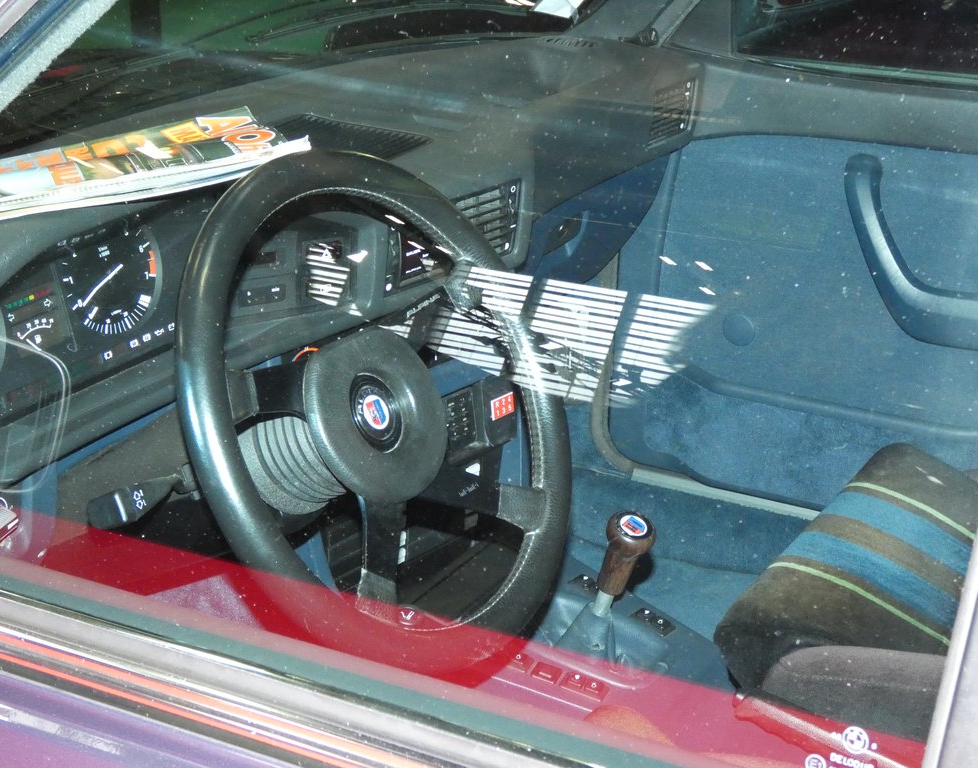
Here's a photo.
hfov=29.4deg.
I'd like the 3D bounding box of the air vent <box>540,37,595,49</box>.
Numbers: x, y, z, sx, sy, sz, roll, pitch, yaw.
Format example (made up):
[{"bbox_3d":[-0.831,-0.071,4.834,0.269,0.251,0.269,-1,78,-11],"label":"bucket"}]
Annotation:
[{"bbox_3d":[0.098,-0.421,2.300,0.068,0.013,0.028,14,25,28],"label":"air vent"}]

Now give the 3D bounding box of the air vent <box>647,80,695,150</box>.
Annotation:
[{"bbox_3d":[0.211,-0.320,2.188,0.025,0.067,0.092,22,29,30],"label":"air vent"}]

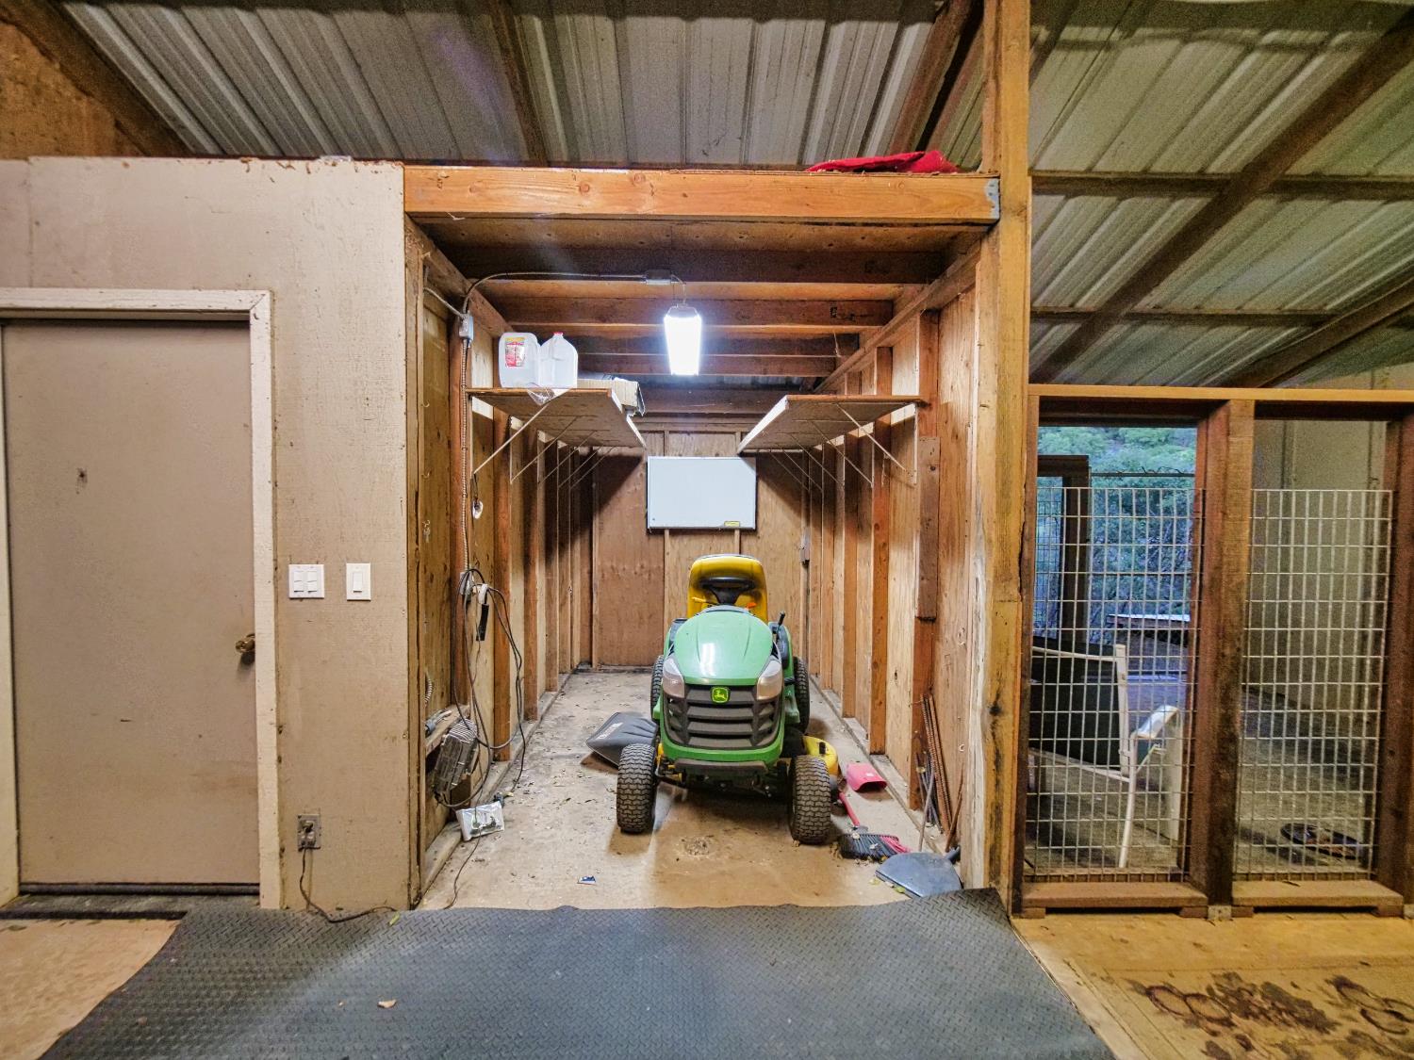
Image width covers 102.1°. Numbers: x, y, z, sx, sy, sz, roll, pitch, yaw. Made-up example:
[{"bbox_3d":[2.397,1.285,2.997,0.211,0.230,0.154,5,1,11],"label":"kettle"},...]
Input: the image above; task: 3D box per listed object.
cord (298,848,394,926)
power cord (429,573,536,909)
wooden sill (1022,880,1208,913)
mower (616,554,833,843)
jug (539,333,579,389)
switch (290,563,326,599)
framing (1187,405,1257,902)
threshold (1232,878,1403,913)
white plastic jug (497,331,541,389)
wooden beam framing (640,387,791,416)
[{"bbox_3d":[-1.240,1.215,1.950,0.330,0.225,0.075,0,2,-1],"label":"cord"},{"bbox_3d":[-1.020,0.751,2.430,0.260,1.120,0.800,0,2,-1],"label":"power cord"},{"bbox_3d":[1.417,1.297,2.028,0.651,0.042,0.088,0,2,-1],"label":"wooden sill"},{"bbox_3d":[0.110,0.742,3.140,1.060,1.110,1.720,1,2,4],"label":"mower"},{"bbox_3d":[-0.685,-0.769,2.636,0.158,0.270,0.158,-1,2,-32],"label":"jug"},{"bbox_3d":[-1.362,0.176,1.942,0.120,0.118,0.013,0,2,-2],"label":"switch"},{"bbox_3d":[1.839,0.445,2.051,0.091,1.785,0.090,0,2,-2],"label":"framing"},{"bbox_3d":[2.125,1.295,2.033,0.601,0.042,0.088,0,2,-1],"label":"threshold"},{"bbox_3d":[-0.854,-0.764,2.631,0.150,0.263,0.140,0,2,-2],"label":"white plastic jug"},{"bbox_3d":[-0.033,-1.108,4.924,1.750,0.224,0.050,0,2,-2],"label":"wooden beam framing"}]

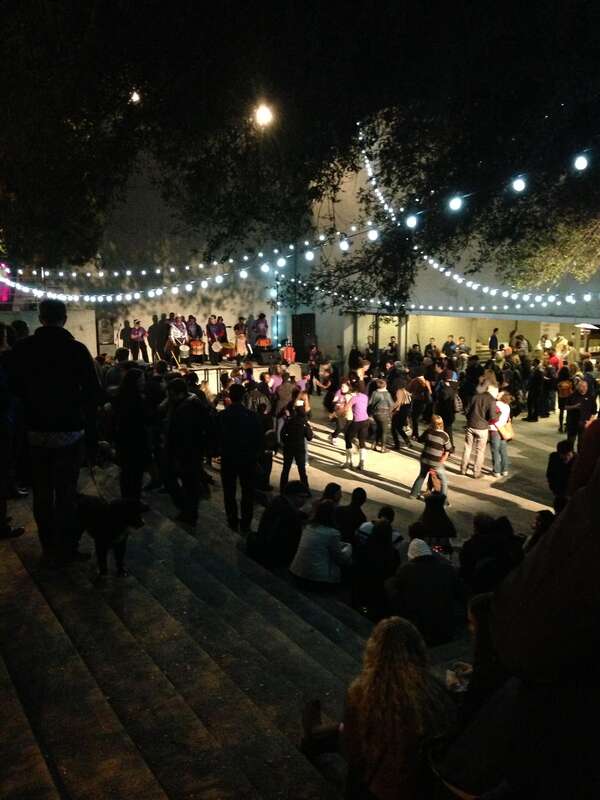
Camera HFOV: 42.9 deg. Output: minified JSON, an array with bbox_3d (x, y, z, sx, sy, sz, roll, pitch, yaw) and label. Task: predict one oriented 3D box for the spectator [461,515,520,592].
[{"bbox_3d":[2.173,1.762,8.700,0.650,0.980,0.700,2,8,15],"label":"spectator"}]

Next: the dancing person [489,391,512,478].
[{"bbox_3d":[3.690,0.615,14.000,0.480,1.620,0.420,-3,8,-18],"label":"dancing person"}]

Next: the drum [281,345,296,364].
[{"bbox_3d":[-0.389,-1.611,27.000,0.550,0.700,0.550,0,8,0],"label":"drum"}]

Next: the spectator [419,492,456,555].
[{"bbox_3d":[1.710,1.609,9.500,0.520,0.890,0.620,2,7,20],"label":"spectator"}]

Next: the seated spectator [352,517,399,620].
[{"bbox_3d":[0.690,1.478,6.800,0.480,0.940,0.660,4,8,32],"label":"seated spectator"}]

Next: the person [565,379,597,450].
[{"bbox_3d":[5.915,0.361,16.200,0.480,1.620,0.550,-7,11,-42],"label":"person"}]

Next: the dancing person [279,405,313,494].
[{"bbox_3d":[-0.078,0.881,13.300,0.520,1.560,0.380,1,8,5],"label":"dancing person"}]

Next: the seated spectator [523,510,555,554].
[{"bbox_3d":[2.589,1.718,8.175,0.750,1.100,0.520,6,10,40],"label":"seated spectator"}]

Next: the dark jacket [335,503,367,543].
[{"bbox_3d":[0.609,1.526,9.200,0.470,0.600,0.370,3,9,20],"label":"dark jacket"}]

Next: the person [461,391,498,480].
[{"bbox_3d":[3.201,0.499,13.600,0.580,1.760,0.450,1,8,9],"label":"person"}]

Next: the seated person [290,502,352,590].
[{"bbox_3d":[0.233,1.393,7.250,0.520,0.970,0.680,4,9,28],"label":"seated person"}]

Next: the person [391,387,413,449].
[{"bbox_3d":[2.196,0.303,16.500,0.500,1.580,0.520,4,9,30],"label":"person"}]

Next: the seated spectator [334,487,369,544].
[{"bbox_3d":[0.670,1.516,9.300,0.480,0.920,0.600,5,8,38],"label":"seated spectator"}]

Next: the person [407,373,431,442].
[{"bbox_3d":[2.726,0.148,17.400,0.520,1.620,0.500,-5,9,-30],"label":"person"}]

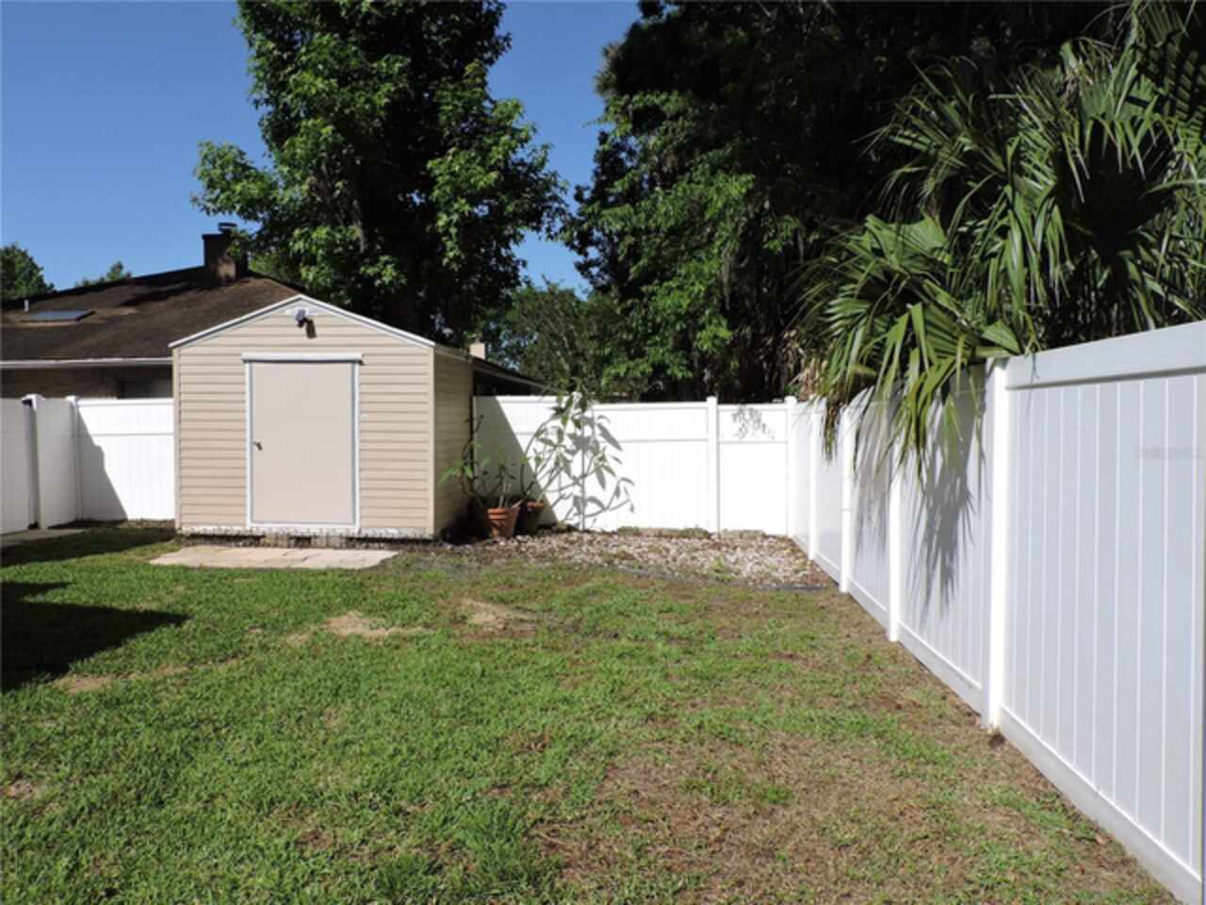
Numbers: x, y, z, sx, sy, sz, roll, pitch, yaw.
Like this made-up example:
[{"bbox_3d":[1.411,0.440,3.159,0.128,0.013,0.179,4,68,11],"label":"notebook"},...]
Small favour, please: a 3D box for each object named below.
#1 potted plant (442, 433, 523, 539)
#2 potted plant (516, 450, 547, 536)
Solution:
[{"bbox_3d":[-1.481,0.412,10.150,0.930,1.250,0.800,0,2,0],"label":"potted plant"},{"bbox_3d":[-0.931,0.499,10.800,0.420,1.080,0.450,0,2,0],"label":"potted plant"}]

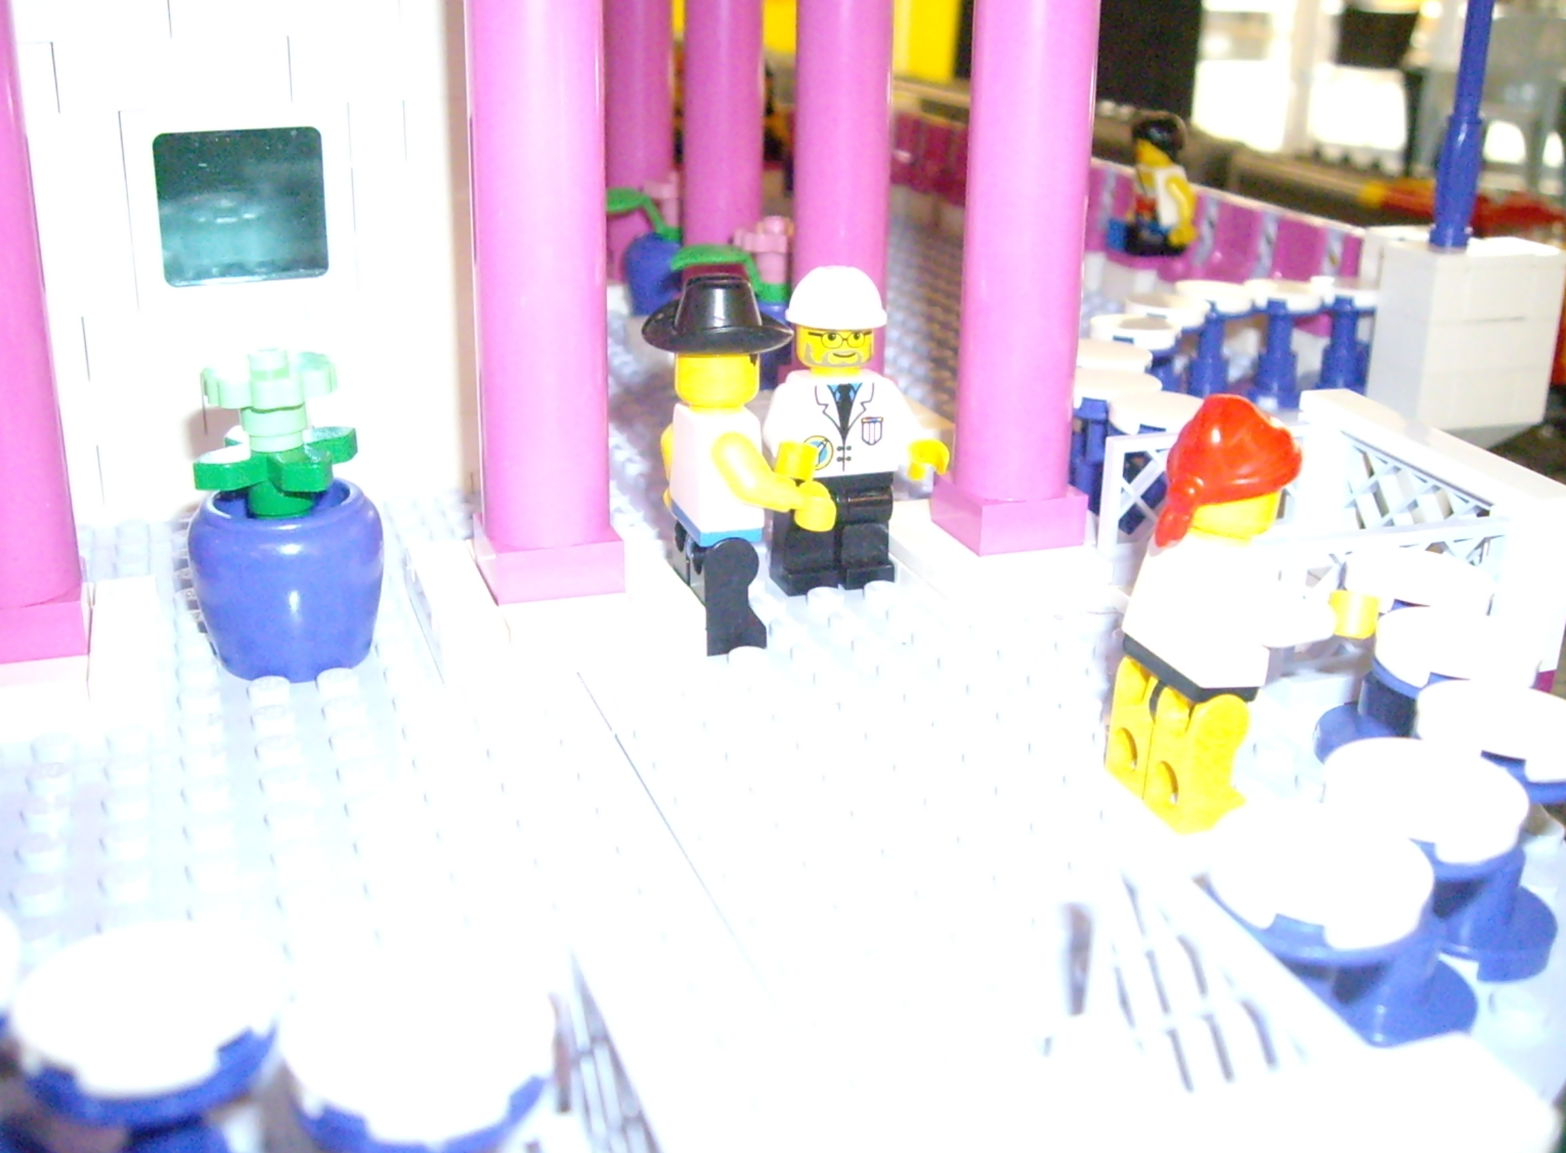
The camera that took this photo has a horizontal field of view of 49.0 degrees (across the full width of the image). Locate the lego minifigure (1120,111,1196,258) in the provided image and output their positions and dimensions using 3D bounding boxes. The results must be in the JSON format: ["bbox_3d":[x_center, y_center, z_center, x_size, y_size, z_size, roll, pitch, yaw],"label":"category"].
[{"bbox_3d":[0.090,-0.096,0.415,0.016,0.033,0.024,-6,22,-19],"label":"lego minifigure"}]

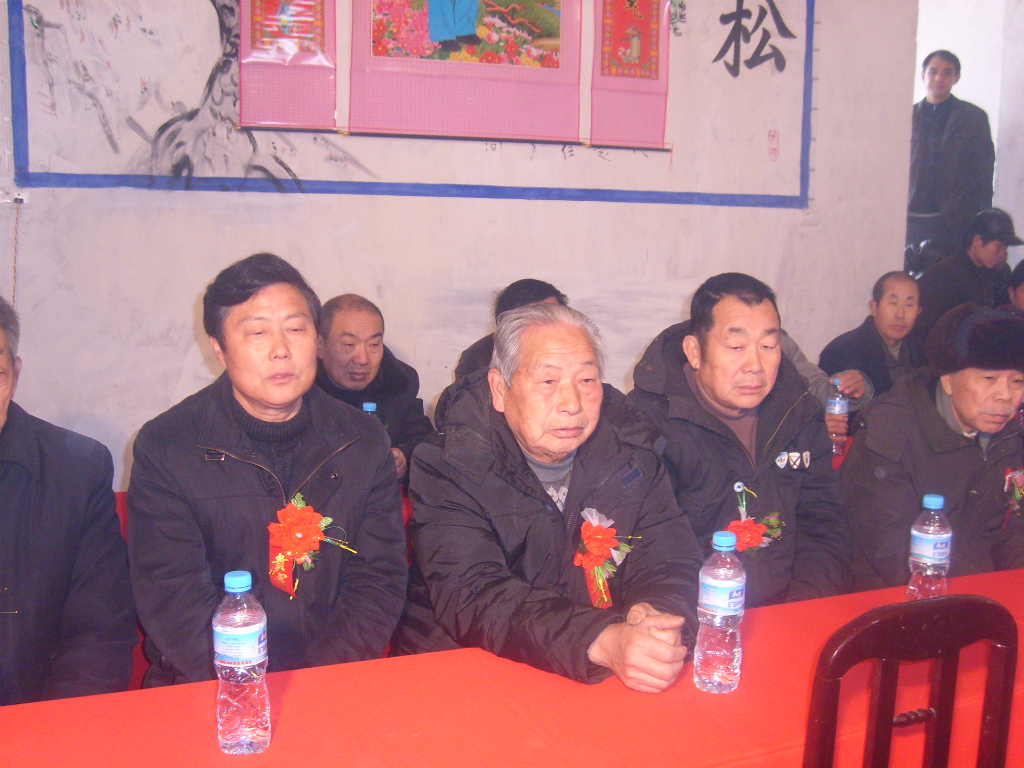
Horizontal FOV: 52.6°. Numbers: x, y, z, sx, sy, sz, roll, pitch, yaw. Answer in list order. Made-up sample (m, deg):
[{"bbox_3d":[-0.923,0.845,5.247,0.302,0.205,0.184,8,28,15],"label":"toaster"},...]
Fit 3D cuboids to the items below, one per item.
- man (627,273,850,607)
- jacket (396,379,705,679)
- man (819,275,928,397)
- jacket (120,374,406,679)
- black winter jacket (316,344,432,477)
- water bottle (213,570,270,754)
[{"bbox_3d":[0.471,0.458,1.824,0.490,1.300,0.720,-2,7,-20],"label":"man"},{"bbox_3d":[0.070,0.312,1.697,0.490,0.660,0.540,-3,7,-28],"label":"jacket"},{"bbox_3d":[1.226,0.300,3.238,0.500,1.290,0.720,-1,7,-10],"label":"man"},{"bbox_3d":[-0.385,0.310,1.668,0.480,0.670,0.370,-2,7,-19],"label":"jacket"},{"bbox_3d":[-0.401,0.252,2.519,0.490,0.670,0.400,-3,7,-22],"label":"black winter jacket"},{"bbox_3d":[-0.321,0.331,1.240,0.065,0.219,0.065,0,7,0],"label":"water bottle"}]

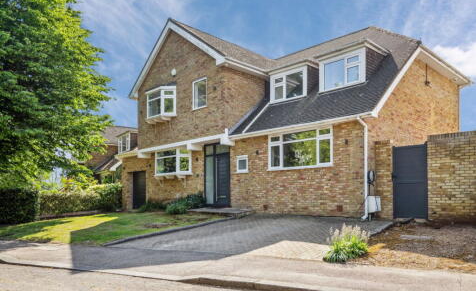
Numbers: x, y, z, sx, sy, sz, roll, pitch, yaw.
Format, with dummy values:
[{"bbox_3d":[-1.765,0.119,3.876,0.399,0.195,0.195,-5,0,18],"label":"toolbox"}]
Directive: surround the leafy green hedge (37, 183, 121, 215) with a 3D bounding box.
[{"bbox_3d":[-7.750,2.780,18.800,1.000,1.400,4.000,-3,-6,35],"label":"leafy green hedge"}]

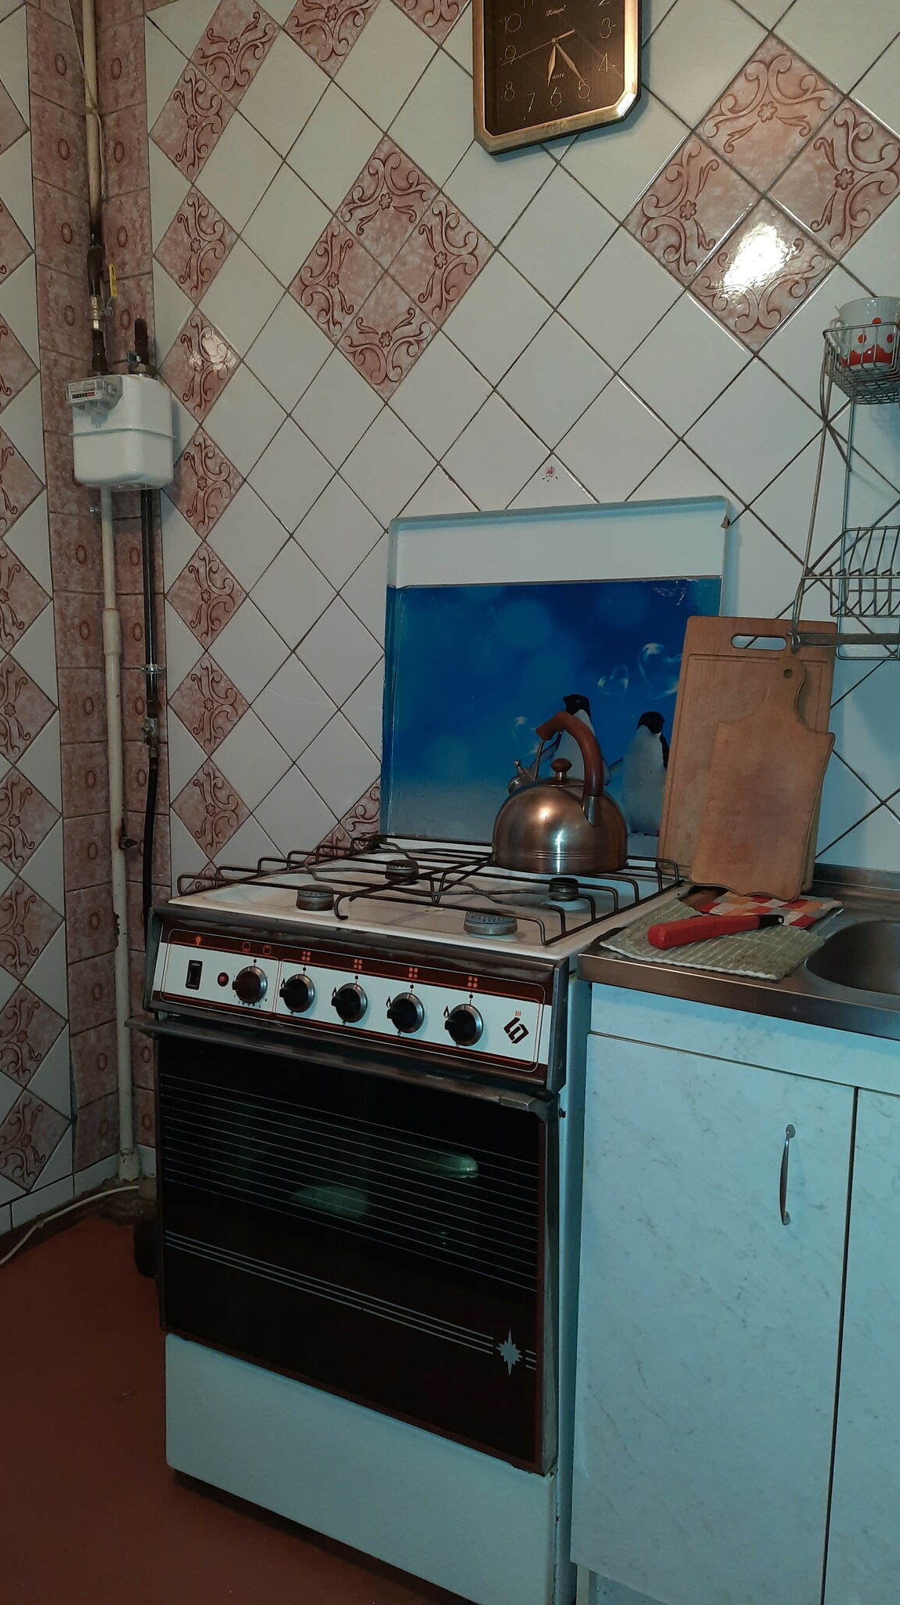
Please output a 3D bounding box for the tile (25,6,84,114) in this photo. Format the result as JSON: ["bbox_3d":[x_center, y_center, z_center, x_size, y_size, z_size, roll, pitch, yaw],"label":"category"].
[{"bbox_3d":[-0.740,-1.405,2.120,0.012,0.150,0.148,5,9,30],"label":"tile"}]

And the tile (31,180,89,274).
[{"bbox_3d":[-0.745,-1.104,2.163,0.010,0.150,0.150,5,9,30],"label":"tile"}]

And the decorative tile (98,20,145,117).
[{"bbox_3d":[-0.638,-1.414,2.148,0.149,0.149,0.010,5,10,30],"label":"decorative tile"}]

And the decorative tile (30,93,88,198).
[{"bbox_3d":[-0.741,-1.254,2.142,0.012,0.151,0.148,5,9,30],"label":"decorative tile"}]

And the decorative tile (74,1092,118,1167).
[{"bbox_3d":[-0.756,0.709,2.417,0.012,0.141,0.148,5,9,30],"label":"decorative tile"}]

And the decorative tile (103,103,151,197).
[{"bbox_3d":[-0.639,-1.264,2.170,0.149,0.149,0.010,5,10,30],"label":"decorative tile"}]

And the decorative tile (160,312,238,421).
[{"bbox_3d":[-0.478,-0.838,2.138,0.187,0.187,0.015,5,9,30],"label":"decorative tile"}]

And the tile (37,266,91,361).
[{"bbox_3d":[-0.746,-0.954,2.184,0.010,0.150,0.150,5,9,30],"label":"tile"}]

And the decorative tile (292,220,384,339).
[{"bbox_3d":[-0.198,-0.916,1.961,0.150,0.150,0.012,-46,-17,27],"label":"decorative tile"}]

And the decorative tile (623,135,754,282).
[{"bbox_3d":[0.354,-0.869,1.634,0.150,0.150,0.010,-47,-17,27],"label":"decorative tile"}]

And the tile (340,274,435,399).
[{"bbox_3d":[-0.108,-0.803,1.923,0.150,0.150,0.010,51,28,15],"label":"tile"}]

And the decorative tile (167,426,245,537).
[{"bbox_3d":[-0.479,-0.621,2.168,0.150,0.150,0.010,-47,-17,27],"label":"decorative tile"}]

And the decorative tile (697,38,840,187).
[{"bbox_3d":[0.449,-0.968,1.570,0.150,0.150,0.010,51,28,15],"label":"decorative tile"}]

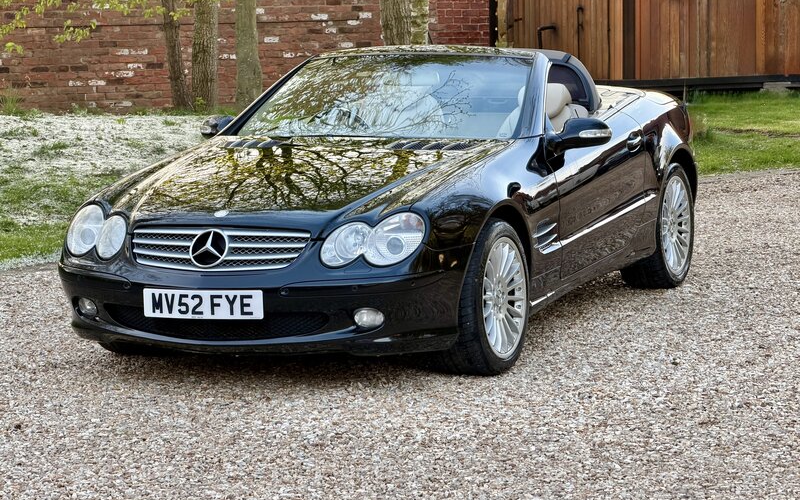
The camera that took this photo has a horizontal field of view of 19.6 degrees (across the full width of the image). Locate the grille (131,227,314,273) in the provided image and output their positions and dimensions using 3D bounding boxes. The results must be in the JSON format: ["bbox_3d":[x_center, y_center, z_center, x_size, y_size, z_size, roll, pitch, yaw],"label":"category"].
[{"bbox_3d":[-0.723,-0.012,8.934,0.780,0.180,0.140,2,8,22],"label":"grille"}]

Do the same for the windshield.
[{"bbox_3d":[-0.055,-0.695,10.502,1.360,0.350,0.840,2,8,22],"label":"windshield"}]

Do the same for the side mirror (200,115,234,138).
[{"bbox_3d":[-0.850,-0.562,10.938,0.250,0.165,0.190,2,8,22],"label":"side mirror"}]

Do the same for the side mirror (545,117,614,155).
[{"bbox_3d":[0.808,-0.503,10.256,0.250,0.165,0.190,2,8,22],"label":"side mirror"}]

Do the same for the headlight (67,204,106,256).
[{"bbox_3d":[-1.273,-0.080,9.383,0.220,0.210,0.165,3,8,30],"label":"headlight"}]

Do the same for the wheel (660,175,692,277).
[{"bbox_3d":[1.322,-0.128,11.708,0.170,0.500,0.500,2,8,22],"label":"wheel"}]

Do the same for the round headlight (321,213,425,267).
[{"bbox_3d":[-0.097,-0.040,8.861,0.400,0.215,0.250,1,7,14],"label":"round headlight"}]

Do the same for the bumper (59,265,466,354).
[{"bbox_3d":[-0.675,0.239,9.068,1.780,0.330,0.480,2,8,22],"label":"bumper"}]

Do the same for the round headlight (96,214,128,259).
[{"bbox_3d":[-1.146,-0.052,9.242,0.180,0.183,0.130,3,8,30],"label":"round headlight"}]

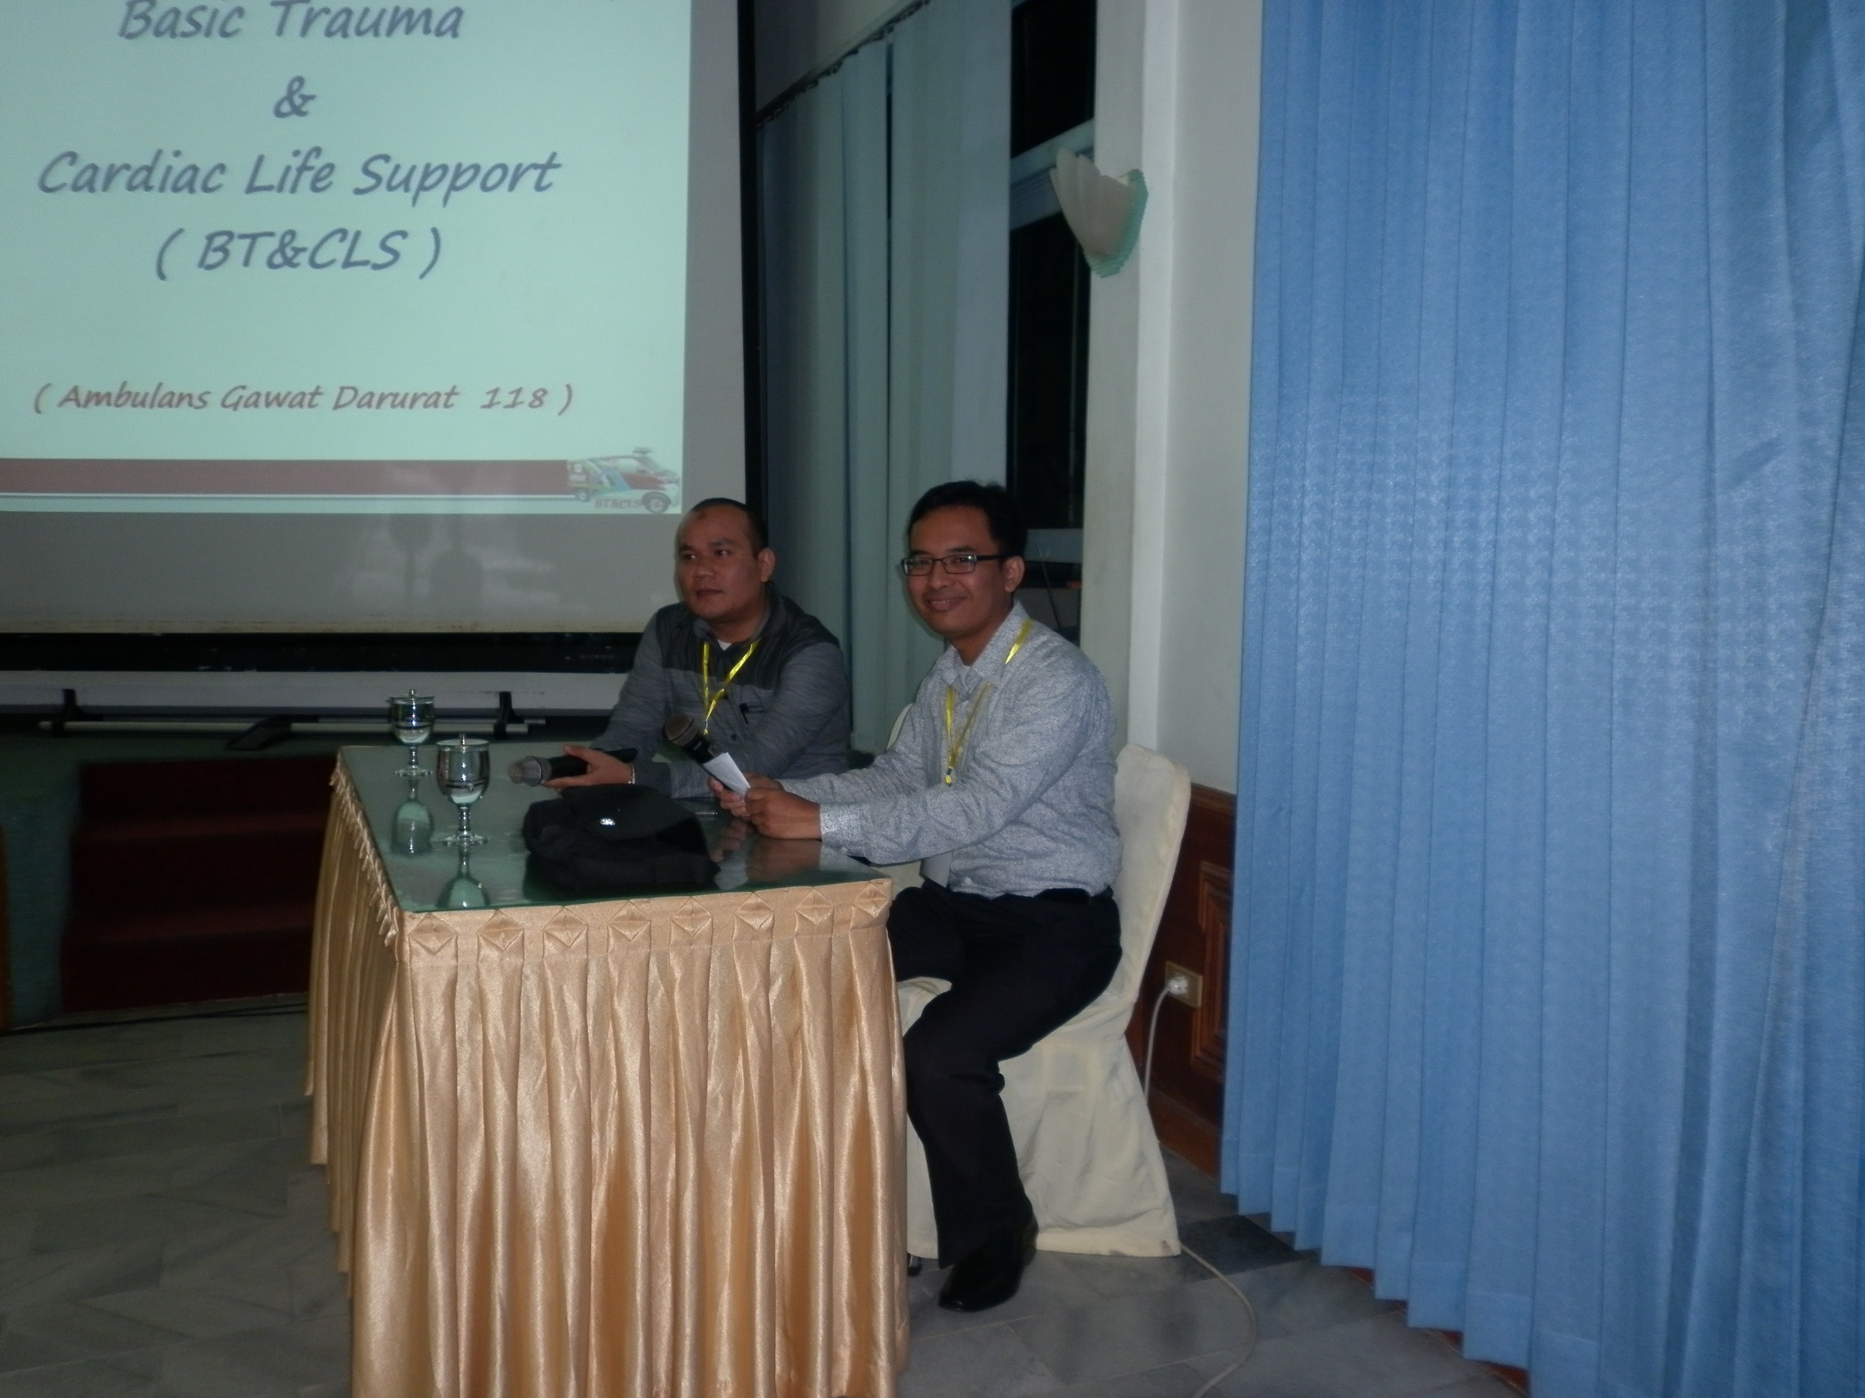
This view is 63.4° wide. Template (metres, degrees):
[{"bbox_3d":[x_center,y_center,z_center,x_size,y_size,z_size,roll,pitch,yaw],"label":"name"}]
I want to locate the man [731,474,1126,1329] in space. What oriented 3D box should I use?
[{"bbox_3d":[0.000,0.300,2.565,0.720,1.320,0.510,-3,7,-30],"label":"man"}]

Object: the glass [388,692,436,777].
[{"bbox_3d":[-1.037,0.066,3.009,0.088,0.167,0.088,-2,7,-24],"label":"glass"}]

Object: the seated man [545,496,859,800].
[{"bbox_3d":[-0.400,0.254,3.040,0.710,1.300,0.520,-5,8,-42],"label":"seated man"}]

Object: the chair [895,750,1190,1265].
[{"bbox_3d":[0.155,0.515,2.738,0.530,0.860,0.460,0,6,-10],"label":"chair"}]

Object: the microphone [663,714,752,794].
[{"bbox_3d":[-0.352,0.119,2.490,0.235,0.053,0.053,44,0,-17],"label":"microphone"}]

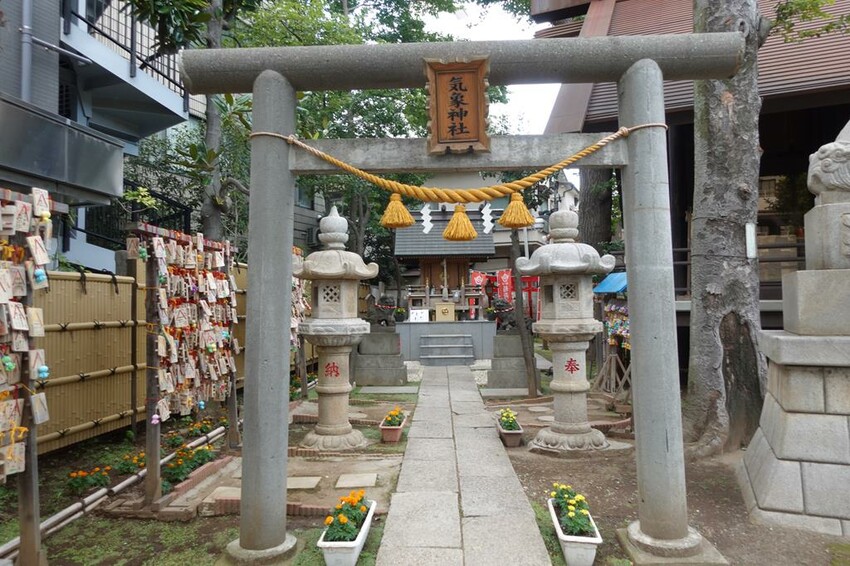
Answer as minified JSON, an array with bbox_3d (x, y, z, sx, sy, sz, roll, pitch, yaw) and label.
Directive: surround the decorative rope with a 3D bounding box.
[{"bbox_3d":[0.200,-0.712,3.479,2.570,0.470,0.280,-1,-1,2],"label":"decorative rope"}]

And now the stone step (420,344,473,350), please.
[{"bbox_3d":[0.484,1.526,12.565,1.150,0.190,0.320,-1,-1,2],"label":"stone step"}]

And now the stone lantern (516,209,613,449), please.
[{"bbox_3d":[1.474,0.429,5.923,1.030,2.450,0.920,-1,-1,7],"label":"stone lantern"}]

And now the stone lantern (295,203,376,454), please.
[{"bbox_3d":[-0.971,0.427,6.144,0.990,2.520,0.900,-1,-1,2],"label":"stone lantern"}]

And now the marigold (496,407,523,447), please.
[{"bbox_3d":[0.882,1.487,5.950,0.240,0.350,0.640,-1,-1,1],"label":"marigold"}]

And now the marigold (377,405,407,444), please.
[{"bbox_3d":[-0.350,1.516,6.196,0.245,0.330,0.620,-1,-1,2],"label":"marigold"}]

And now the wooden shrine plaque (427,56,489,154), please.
[{"bbox_3d":[0.200,-1.047,3.386,0.380,0.525,0.120,-1,10,2],"label":"wooden shrine plaque"}]

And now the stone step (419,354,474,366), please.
[{"bbox_3d":[0.484,1.701,12.282,1.150,0.180,0.320,-1,-1,2],"label":"stone step"}]

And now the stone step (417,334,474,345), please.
[{"bbox_3d":[0.488,1.337,12.869,1.150,0.200,0.320,-1,-1,2],"label":"stone step"}]

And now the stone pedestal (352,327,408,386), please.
[{"bbox_3d":[-0.781,1.249,10.056,0.880,1.020,0.800,-1,-1,2],"label":"stone pedestal"}]

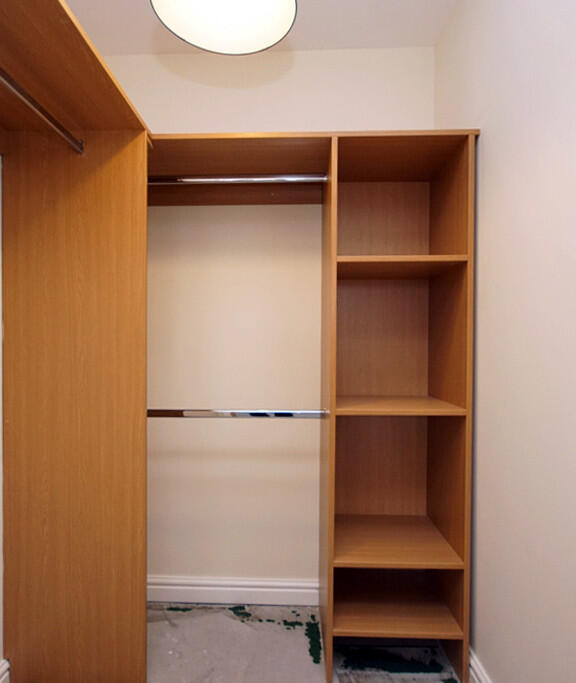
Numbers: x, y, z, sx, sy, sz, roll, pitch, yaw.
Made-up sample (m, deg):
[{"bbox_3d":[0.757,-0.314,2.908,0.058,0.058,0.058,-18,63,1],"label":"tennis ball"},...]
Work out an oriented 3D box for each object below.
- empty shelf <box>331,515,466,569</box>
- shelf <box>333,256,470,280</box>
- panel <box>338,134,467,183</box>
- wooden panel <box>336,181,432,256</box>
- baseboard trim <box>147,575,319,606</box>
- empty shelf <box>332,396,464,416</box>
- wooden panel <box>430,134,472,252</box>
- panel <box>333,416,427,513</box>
[{"bbox_3d":[0.383,0.759,1.653,0.436,0.017,0.422,0,0,2],"label":"empty shelf"},{"bbox_3d":[0.390,-0.279,1.649,0.436,0.020,0.422,0,0,2],"label":"shelf"},{"bbox_3d":[0.393,-0.701,1.647,0.436,0.019,0.422,0,0,2],"label":"panel"},{"bbox_3d":[0.399,-0.491,1.868,0.436,0.403,0.017,0,0,2],"label":"wooden panel"},{"bbox_3d":[-0.253,1.128,1.938,0.781,0.122,0.020,0,0,2],"label":"baseboard trim"},{"bbox_3d":[0.387,0.241,1.651,0.436,0.017,0.422,0,0,2],"label":"empty shelf"},{"bbox_3d":[0.620,-0.489,1.641,0.020,0.403,0.422,0,0,2],"label":"wooden panel"},{"bbox_3d":[0.392,0.499,1.872,0.436,0.501,0.017,0,0,2],"label":"panel"}]

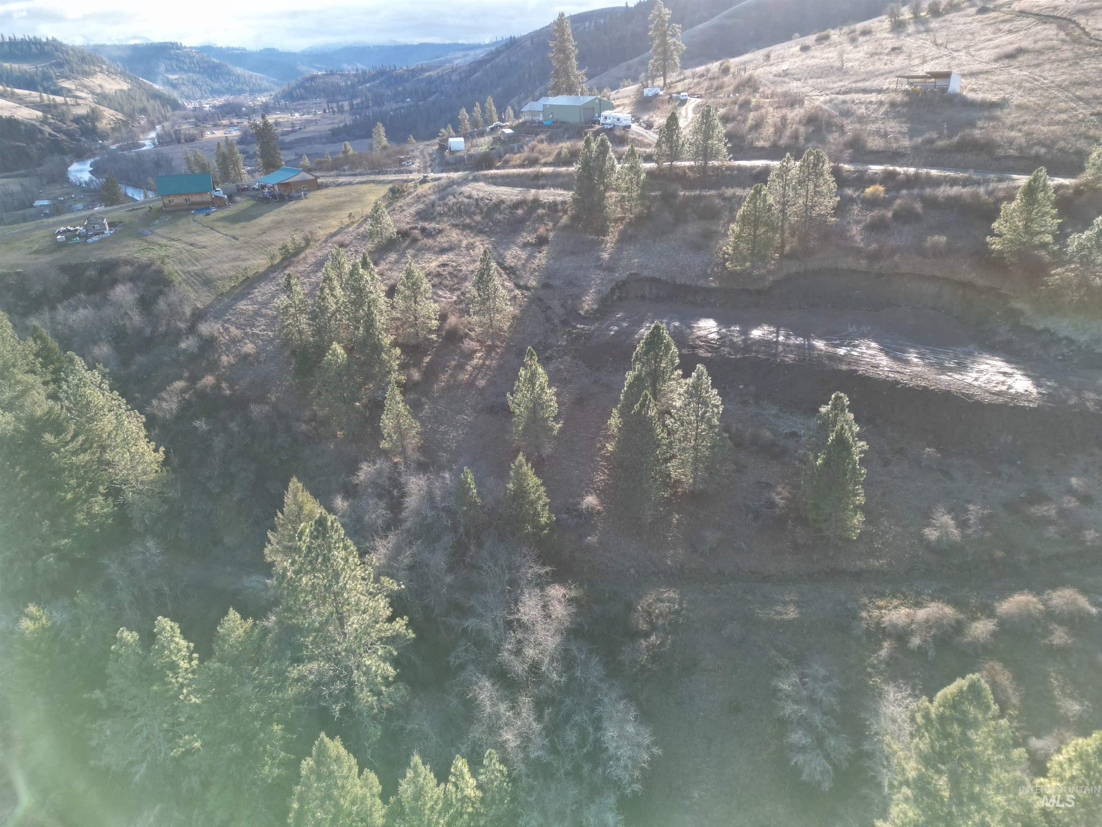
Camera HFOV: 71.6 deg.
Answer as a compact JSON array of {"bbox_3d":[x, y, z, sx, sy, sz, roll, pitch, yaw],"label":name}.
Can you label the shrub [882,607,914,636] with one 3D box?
[{"bbox_3d":[22.667,13.583,49.937,2.000,1.700,2.000,-2,24,0],"label":"shrub"}]

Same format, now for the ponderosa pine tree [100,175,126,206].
[{"bbox_3d":[-184.495,-92.792,320.000,9.350,13.880,9.350,0,24,0],"label":"ponderosa pine tree"}]

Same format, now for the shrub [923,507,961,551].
[{"bbox_3d":[27.713,8.034,54.121,2.600,2.700,2.600,-2,24,0],"label":"shrub"}]

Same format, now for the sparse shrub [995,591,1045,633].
[{"bbox_3d":[37.880,15.606,61.500,3.340,2.290,3.340,0,24,0],"label":"sparse shrub"}]

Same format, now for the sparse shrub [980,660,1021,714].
[{"bbox_3d":[25.719,15.541,43.742,2.500,3.000,2.500,-2,24,0],"label":"sparse shrub"}]

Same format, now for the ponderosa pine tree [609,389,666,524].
[{"bbox_3d":[8.543,4.452,73.775,5.516,14.386,5.516,1,24,7],"label":"ponderosa pine tree"}]

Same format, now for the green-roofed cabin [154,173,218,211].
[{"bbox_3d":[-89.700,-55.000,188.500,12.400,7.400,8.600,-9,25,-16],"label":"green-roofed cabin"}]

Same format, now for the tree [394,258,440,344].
[{"bbox_3d":[-16.312,-13.710,92.189,5.300,9.900,5.300,-2,24,0],"label":"tree"}]

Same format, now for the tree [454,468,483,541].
[{"bbox_3d":[-7.541,8.144,69.000,2.550,7.510,2.550,0,24,0],"label":"tree"}]

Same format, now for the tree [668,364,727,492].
[{"bbox_3d":[13.231,1.180,68.000,5.210,11.750,5.210,0,24,0],"label":"tree"}]

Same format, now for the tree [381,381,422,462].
[{"bbox_3d":[-18.091,0.991,91.067,5.006,10.836,5.006,-7,24,-11],"label":"tree"}]

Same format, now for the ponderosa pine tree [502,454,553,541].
[{"bbox_3d":[-2.460,8.630,77.890,5.090,10.230,5.090,0,24,0],"label":"ponderosa pine tree"}]

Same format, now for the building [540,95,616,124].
[{"bbox_3d":[6.898,-75.546,189.242,12.500,5.700,11.500,20,32,40],"label":"building"}]

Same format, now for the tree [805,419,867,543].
[{"bbox_3d":[24.741,5.455,65.500,4.890,11.090,4.890,0,24,0],"label":"tree"}]

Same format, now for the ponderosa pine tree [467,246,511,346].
[{"bbox_3d":[-8.636,-16.095,106.203,6.387,13.864,6.387,-4,24,-4],"label":"ponderosa pine tree"}]

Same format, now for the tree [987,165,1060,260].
[{"bbox_3d":[68.160,-28.570,110.190,9.500,13.650,9.500,0,24,0],"label":"tree"}]

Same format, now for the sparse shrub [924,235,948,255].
[{"bbox_3d":[51.078,-22.337,101.000,2.720,2.540,2.720,0,24,0],"label":"sparse shrub"}]

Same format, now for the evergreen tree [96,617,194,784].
[{"bbox_3d":[-26.015,17.568,48.000,5.710,11.670,5.710,0,24,0],"label":"evergreen tree"}]

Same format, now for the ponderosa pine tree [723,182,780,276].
[{"bbox_3d":[24.595,-22.683,93.143,6.500,10.300,6.500,-2,24,0],"label":"ponderosa pine tree"}]

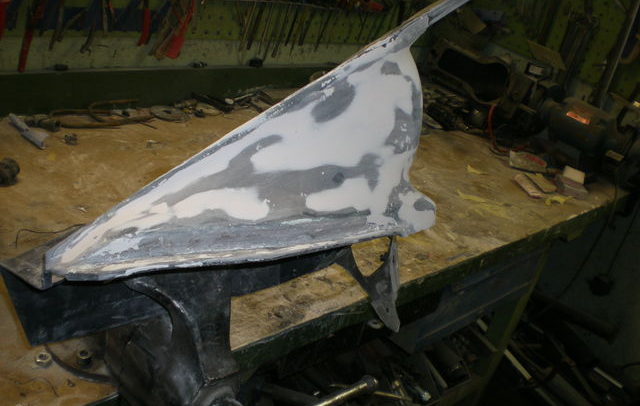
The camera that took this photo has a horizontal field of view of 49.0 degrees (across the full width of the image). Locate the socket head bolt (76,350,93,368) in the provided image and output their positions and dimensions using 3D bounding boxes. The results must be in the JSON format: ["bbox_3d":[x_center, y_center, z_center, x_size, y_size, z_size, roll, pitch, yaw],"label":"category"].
[{"bbox_3d":[-0.286,0.189,0.855,0.018,0.012,0.018,-12,37,-45],"label":"socket head bolt"}]

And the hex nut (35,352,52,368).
[{"bbox_3d":[-0.337,0.193,0.857,0.019,0.009,0.020,35,31,33],"label":"hex nut"}]

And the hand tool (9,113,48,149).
[{"bbox_3d":[-0.592,-0.155,1.441,0.036,0.021,0.155,-12,37,-45],"label":"hand tool"}]

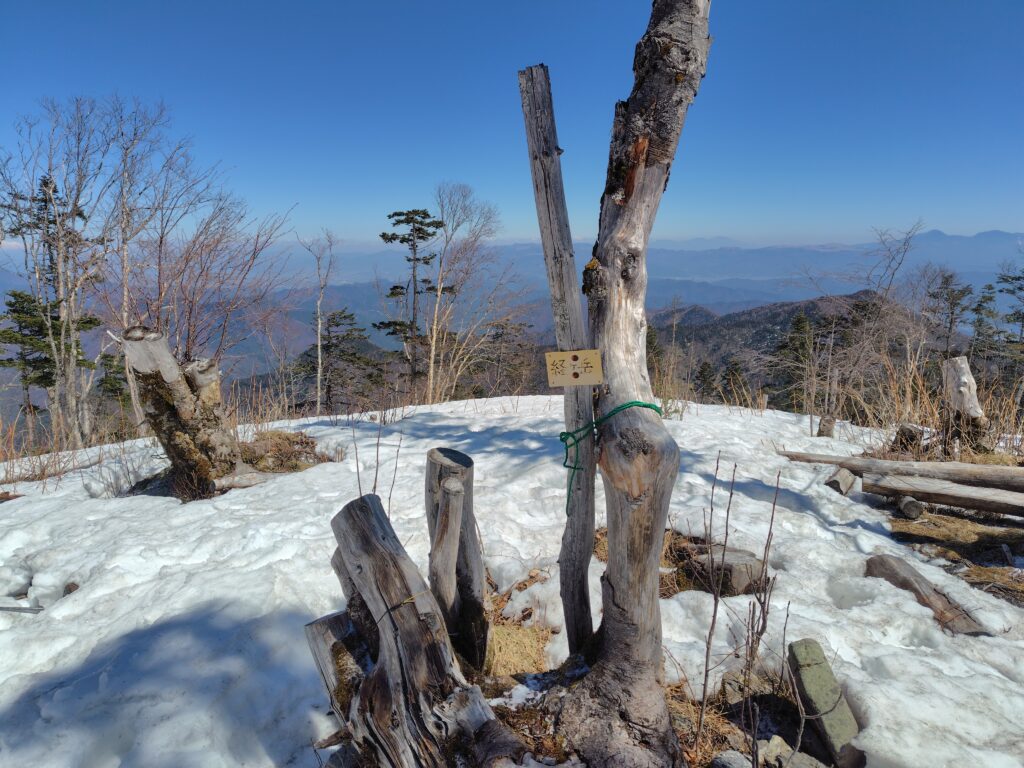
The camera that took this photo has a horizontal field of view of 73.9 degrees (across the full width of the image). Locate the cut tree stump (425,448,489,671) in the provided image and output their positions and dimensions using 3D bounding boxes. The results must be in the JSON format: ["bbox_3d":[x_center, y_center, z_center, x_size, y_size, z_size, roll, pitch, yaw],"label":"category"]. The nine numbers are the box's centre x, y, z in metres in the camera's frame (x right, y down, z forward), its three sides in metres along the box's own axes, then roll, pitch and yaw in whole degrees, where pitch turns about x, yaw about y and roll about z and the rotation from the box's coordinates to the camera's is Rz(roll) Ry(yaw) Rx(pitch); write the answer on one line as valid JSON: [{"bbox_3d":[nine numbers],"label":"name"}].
[{"bbox_3d":[-0.195,0.630,2.385,0.206,0.842,0.200,-1,12,-5],"label":"cut tree stump"}]

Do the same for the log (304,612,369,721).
[{"bbox_3d":[-0.500,0.880,2.065,0.160,0.400,0.160,-10,17,2],"label":"log"}]

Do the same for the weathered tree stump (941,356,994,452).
[{"bbox_3d":[3.542,0.166,5.303,0.334,0.770,0.360,8,15,34],"label":"weathered tree stump"}]

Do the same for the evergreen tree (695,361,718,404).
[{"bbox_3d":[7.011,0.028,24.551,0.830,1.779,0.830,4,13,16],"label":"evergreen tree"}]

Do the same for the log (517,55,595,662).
[{"bbox_3d":[0.161,0.004,2.320,0.115,2.049,0.100,-5,12,1],"label":"log"}]

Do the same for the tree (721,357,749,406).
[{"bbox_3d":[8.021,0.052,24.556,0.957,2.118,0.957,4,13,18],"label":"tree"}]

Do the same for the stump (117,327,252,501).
[{"bbox_3d":[-2.025,0.184,4.181,0.627,1.103,0.550,-6,13,-26],"label":"stump"}]

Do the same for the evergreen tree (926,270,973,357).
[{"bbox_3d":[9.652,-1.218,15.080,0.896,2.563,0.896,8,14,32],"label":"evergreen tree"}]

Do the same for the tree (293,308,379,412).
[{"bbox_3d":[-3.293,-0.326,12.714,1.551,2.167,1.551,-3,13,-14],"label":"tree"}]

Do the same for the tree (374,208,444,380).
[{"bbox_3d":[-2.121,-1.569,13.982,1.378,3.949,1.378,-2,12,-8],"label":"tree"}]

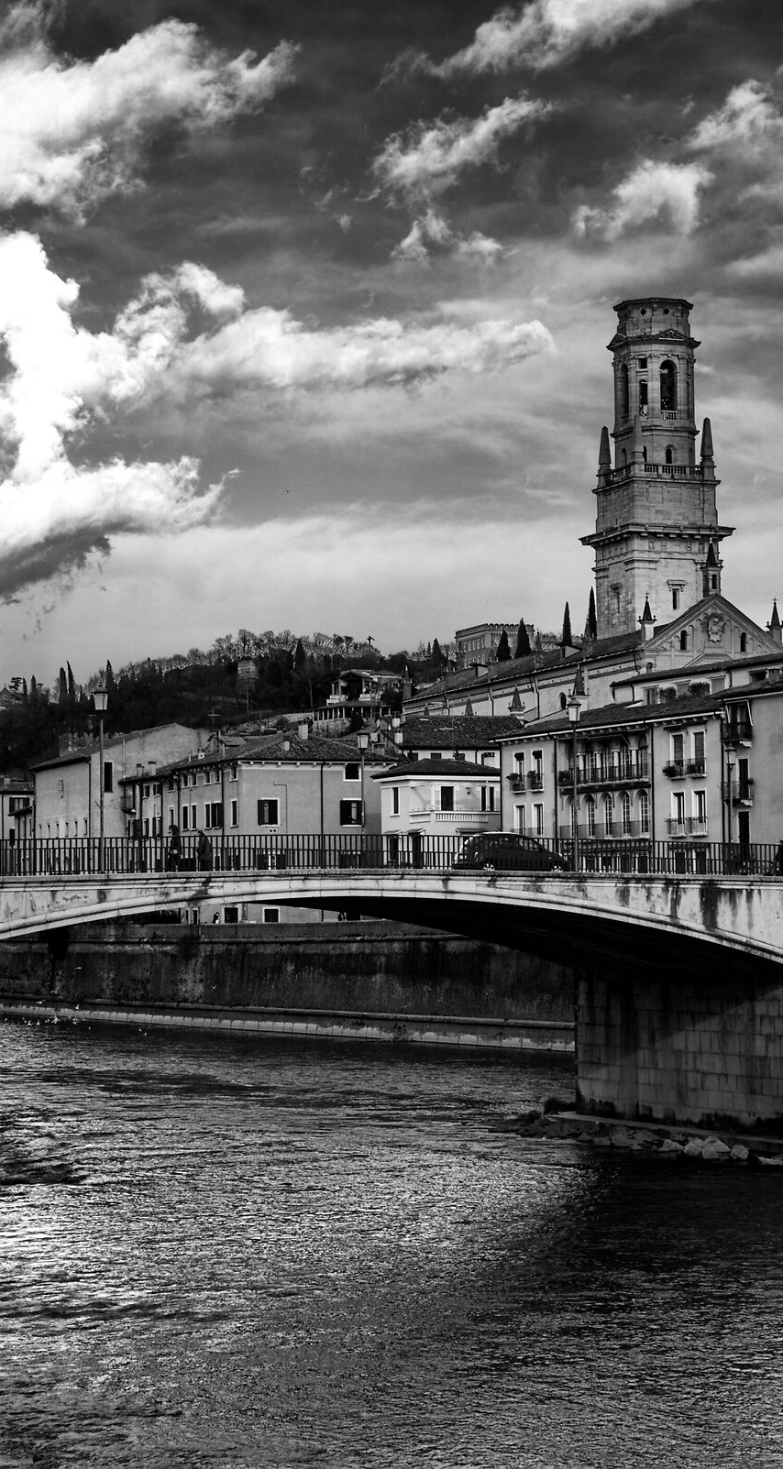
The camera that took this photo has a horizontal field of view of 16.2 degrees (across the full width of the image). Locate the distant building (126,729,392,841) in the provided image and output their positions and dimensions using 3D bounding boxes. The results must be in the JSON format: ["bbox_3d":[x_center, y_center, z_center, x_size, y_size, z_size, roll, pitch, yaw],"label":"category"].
[{"bbox_3d":[-10.297,8.050,211.742,12.300,14.815,30.000,1,-4,-20],"label":"distant building"}]

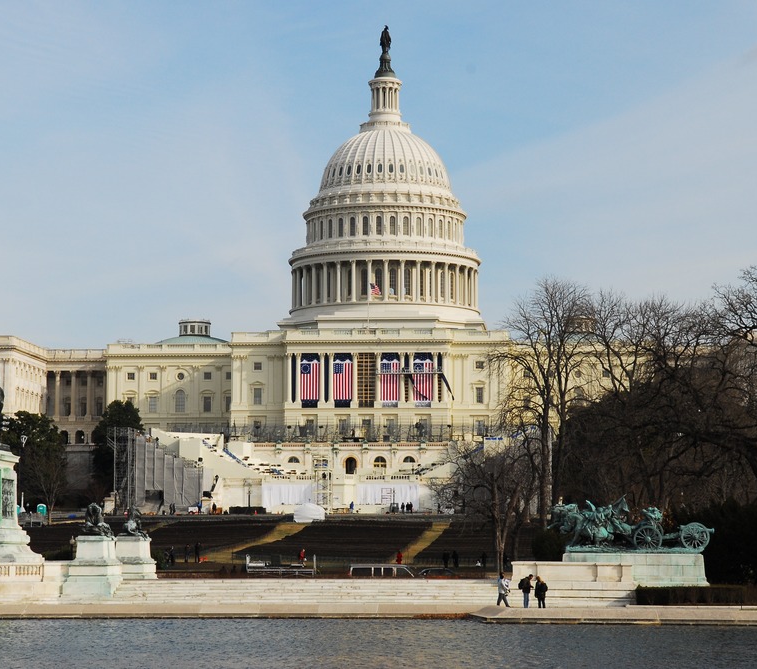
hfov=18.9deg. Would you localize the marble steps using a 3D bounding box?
[{"bbox_3d":[-3.697,13.212,117.000,20.000,1.270,3.000,0,-5,4],"label":"marble steps"}]

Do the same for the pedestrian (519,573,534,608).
[{"bbox_3d":[7.380,12.850,113.700,0.700,1.740,0.550,0,-5,3],"label":"pedestrian"}]

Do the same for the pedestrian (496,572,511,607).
[{"bbox_3d":[6.332,12.850,114.500,0.680,1.760,0.550,-1,-5,7],"label":"pedestrian"}]

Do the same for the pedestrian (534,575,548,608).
[{"bbox_3d":[8.134,12.875,113.700,0.550,1.660,0.550,5,-8,-44],"label":"pedestrian"}]

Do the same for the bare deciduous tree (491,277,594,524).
[{"bbox_3d":[19.578,7.998,272.000,11.900,29.200,11.600,0,-5,0],"label":"bare deciduous tree"}]

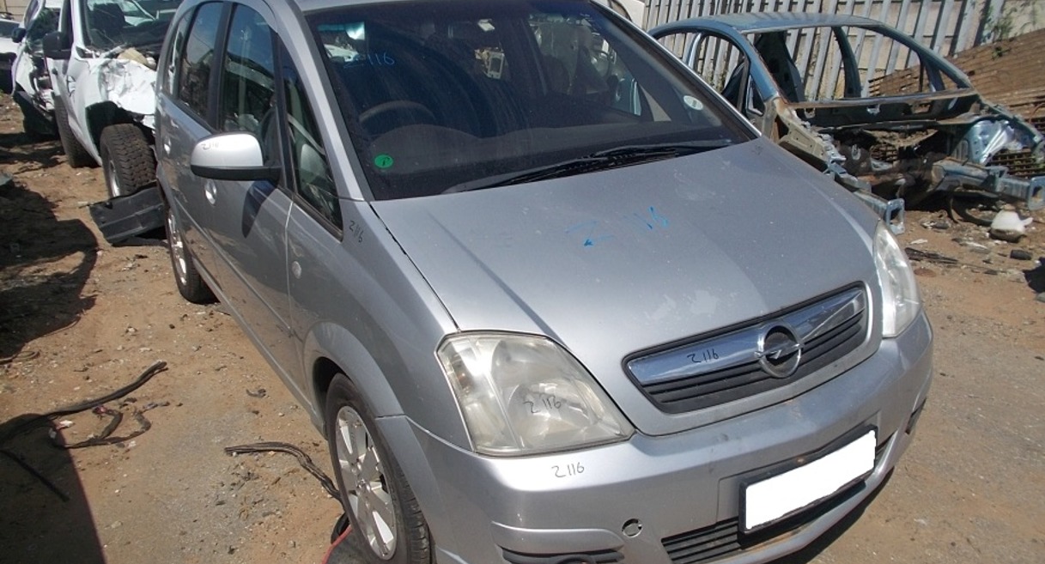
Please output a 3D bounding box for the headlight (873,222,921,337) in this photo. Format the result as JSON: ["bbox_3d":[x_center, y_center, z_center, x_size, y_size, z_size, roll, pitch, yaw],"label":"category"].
[{"bbox_3d":[1.019,-0.021,2.260,0.350,0.250,0.330,-13,23,-30],"label":"headlight"}]

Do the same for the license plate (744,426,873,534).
[{"bbox_3d":[0.681,0.461,1.834,0.450,0.130,0.025,-10,16,-31],"label":"license plate"}]

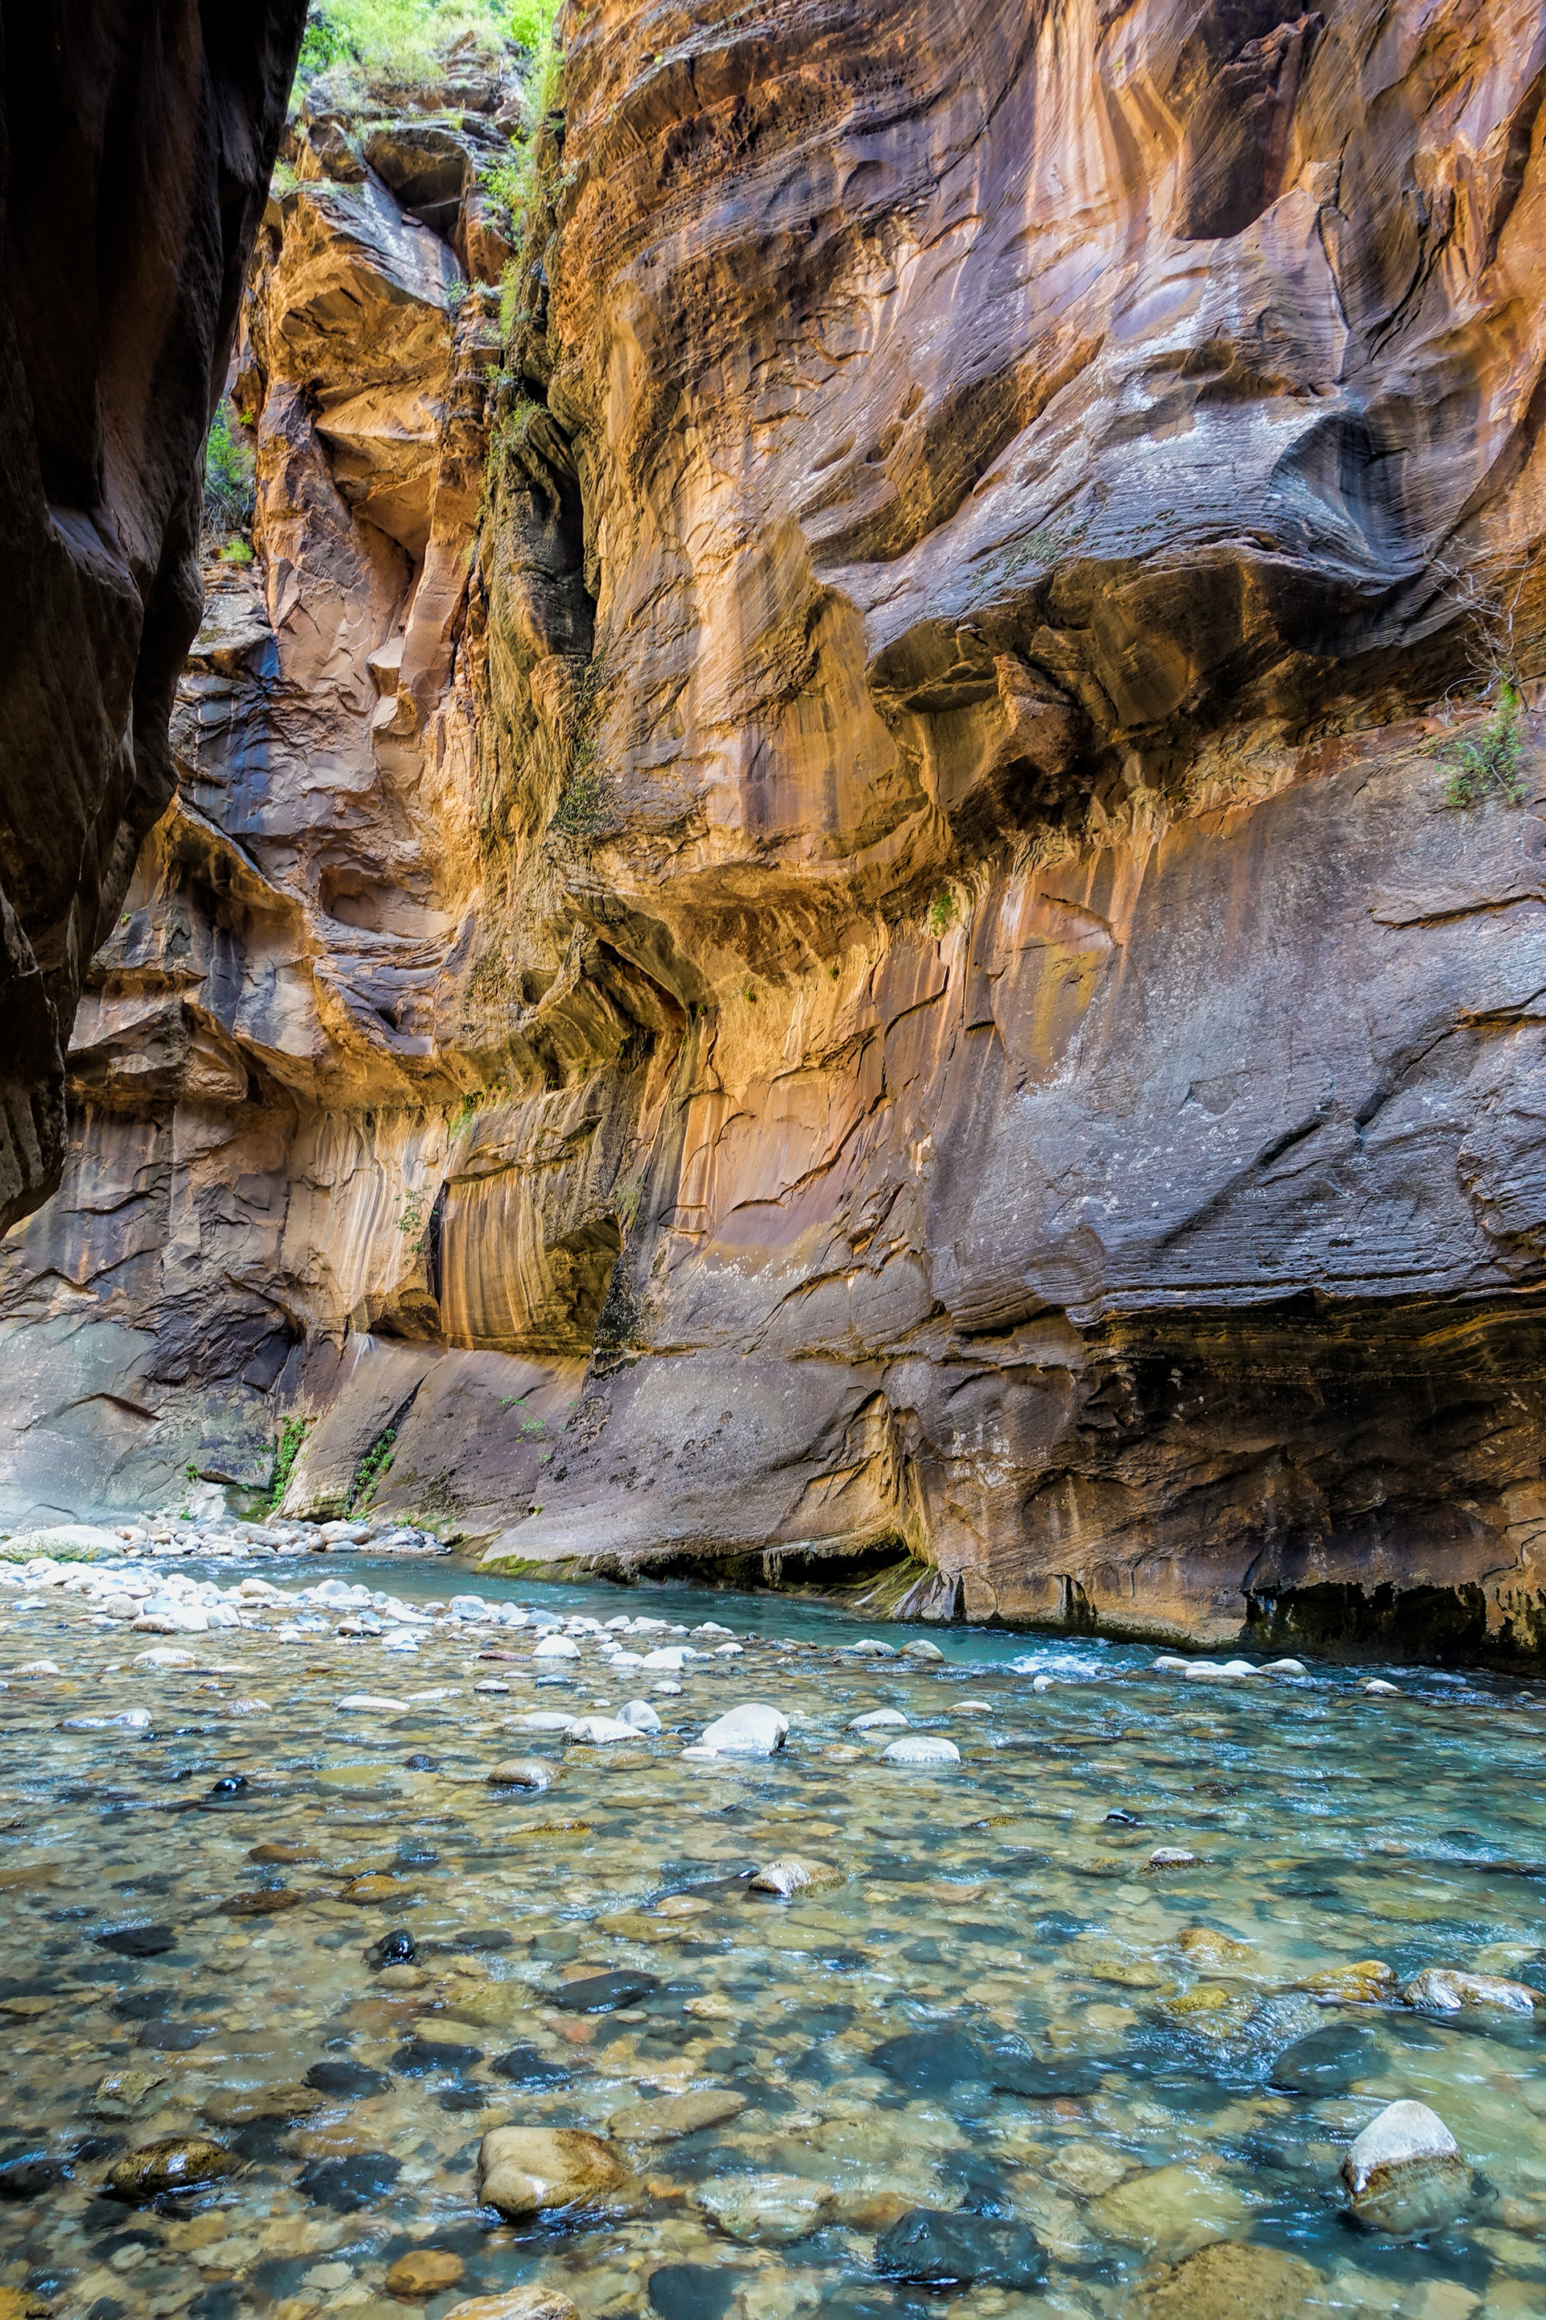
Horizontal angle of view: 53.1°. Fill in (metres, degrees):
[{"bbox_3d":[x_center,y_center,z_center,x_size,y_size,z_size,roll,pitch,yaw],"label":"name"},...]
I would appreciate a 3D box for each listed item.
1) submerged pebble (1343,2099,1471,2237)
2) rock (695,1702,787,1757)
[{"bbox_3d":[1.171,1.862,2.863,0.226,0.200,0.203,-3,-10,20],"label":"submerged pebble"},{"bbox_3d":[-0.118,2.405,6.518,0.374,0.214,0.281,0,-9,-1],"label":"rock"}]

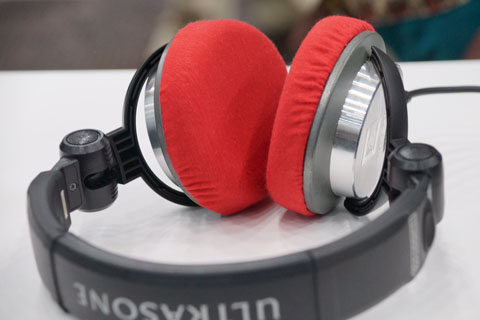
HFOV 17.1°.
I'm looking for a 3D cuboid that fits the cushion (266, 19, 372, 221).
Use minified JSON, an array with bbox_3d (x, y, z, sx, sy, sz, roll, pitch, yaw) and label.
[{"bbox_3d":[0.037,-0.023,0.774,0.024,0.097,0.096,17,30,17],"label":"cushion"}]

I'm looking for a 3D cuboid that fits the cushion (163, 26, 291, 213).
[{"bbox_3d":[-0.001,-0.023,0.797,0.024,0.097,0.096,-9,18,33],"label":"cushion"}]

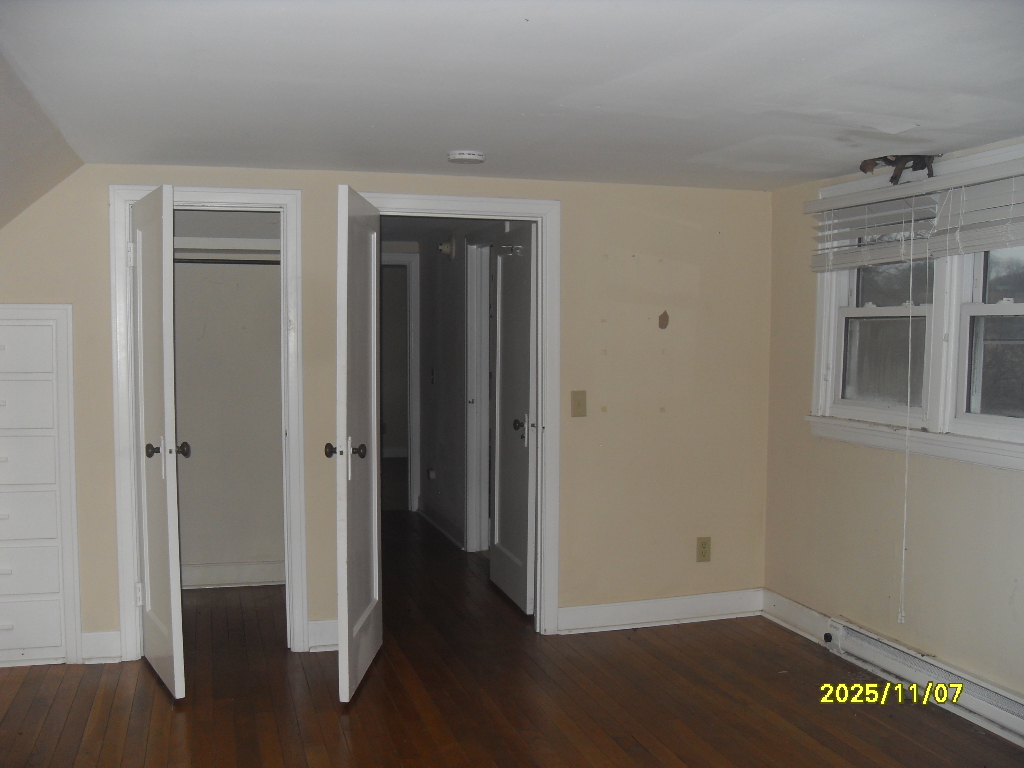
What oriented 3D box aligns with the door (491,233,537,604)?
[{"bbox_3d":[-0.002,0.169,5.122,0.036,1.866,0.722,-1,3,-16],"label":"door"}]

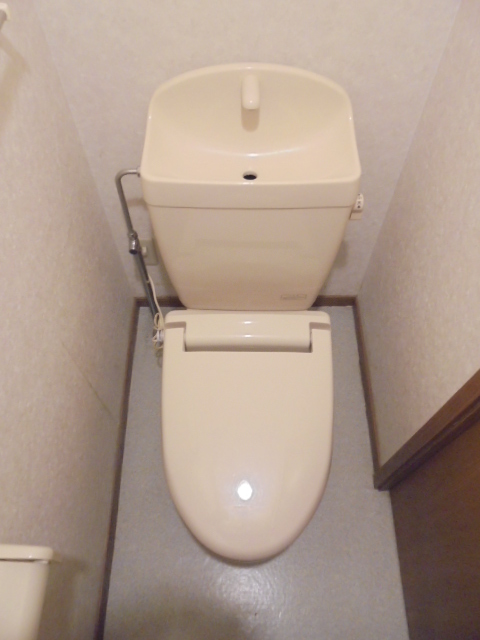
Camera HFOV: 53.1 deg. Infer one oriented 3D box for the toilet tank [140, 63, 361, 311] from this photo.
[{"bbox_3d":[0.017,-0.254,1.078,0.406,0.535,0.245,0,60,0],"label":"toilet tank"}]

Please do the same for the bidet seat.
[{"bbox_3d":[0.015,0.239,1.079,0.385,0.095,0.547,0,60,0],"label":"bidet seat"}]

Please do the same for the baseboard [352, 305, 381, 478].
[{"bbox_3d":[0.409,0.195,1.553,0.011,0.062,0.586,0,60,0],"label":"baseboard"}]

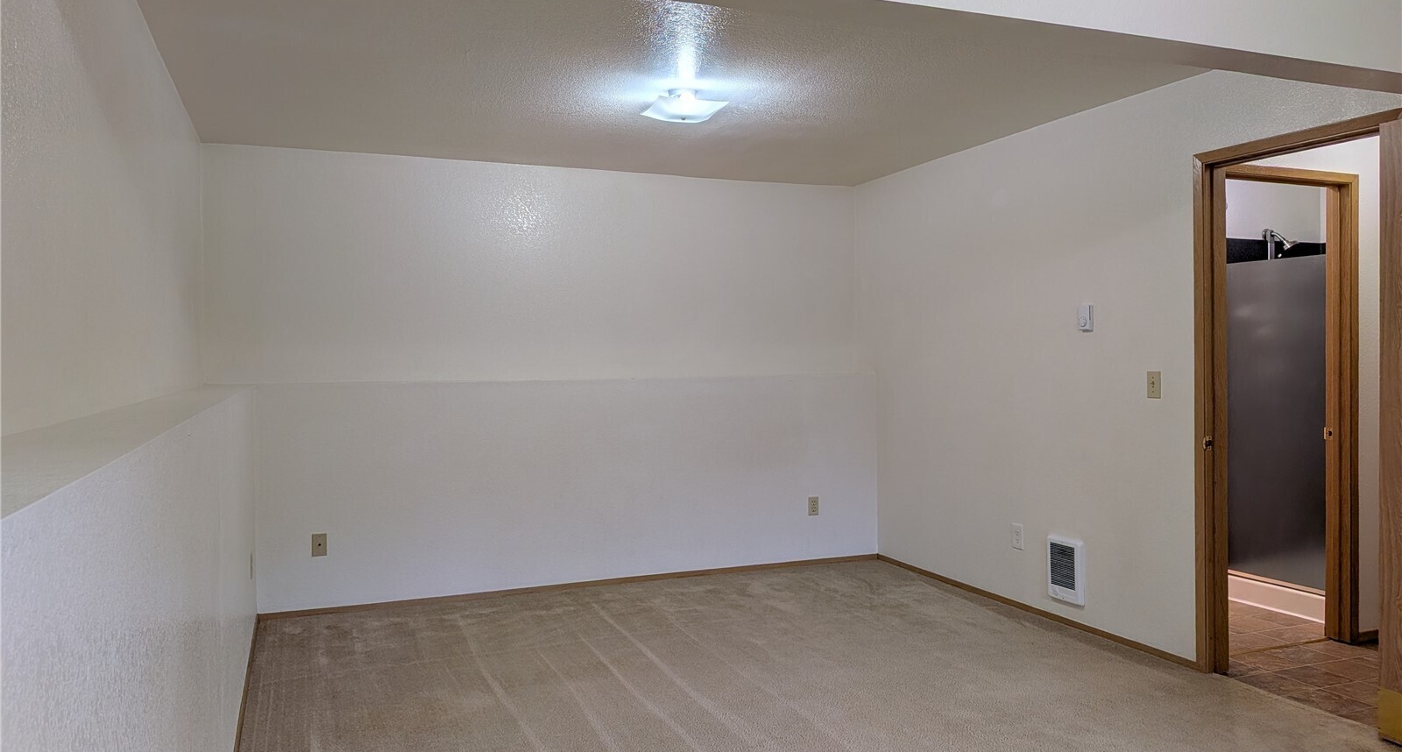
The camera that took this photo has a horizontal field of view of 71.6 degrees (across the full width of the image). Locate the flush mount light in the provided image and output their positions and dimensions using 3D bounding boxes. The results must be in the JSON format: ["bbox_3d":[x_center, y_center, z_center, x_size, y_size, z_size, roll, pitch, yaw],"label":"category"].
[{"bbox_3d":[-0.072,-1.135,4.108,0.305,0.122,0.305,-1,1,-22],"label":"flush mount light"}]

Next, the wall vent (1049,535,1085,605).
[{"bbox_3d":[1.740,0.929,4.635,0.025,0.300,0.232,-1,1,-22],"label":"wall vent"}]

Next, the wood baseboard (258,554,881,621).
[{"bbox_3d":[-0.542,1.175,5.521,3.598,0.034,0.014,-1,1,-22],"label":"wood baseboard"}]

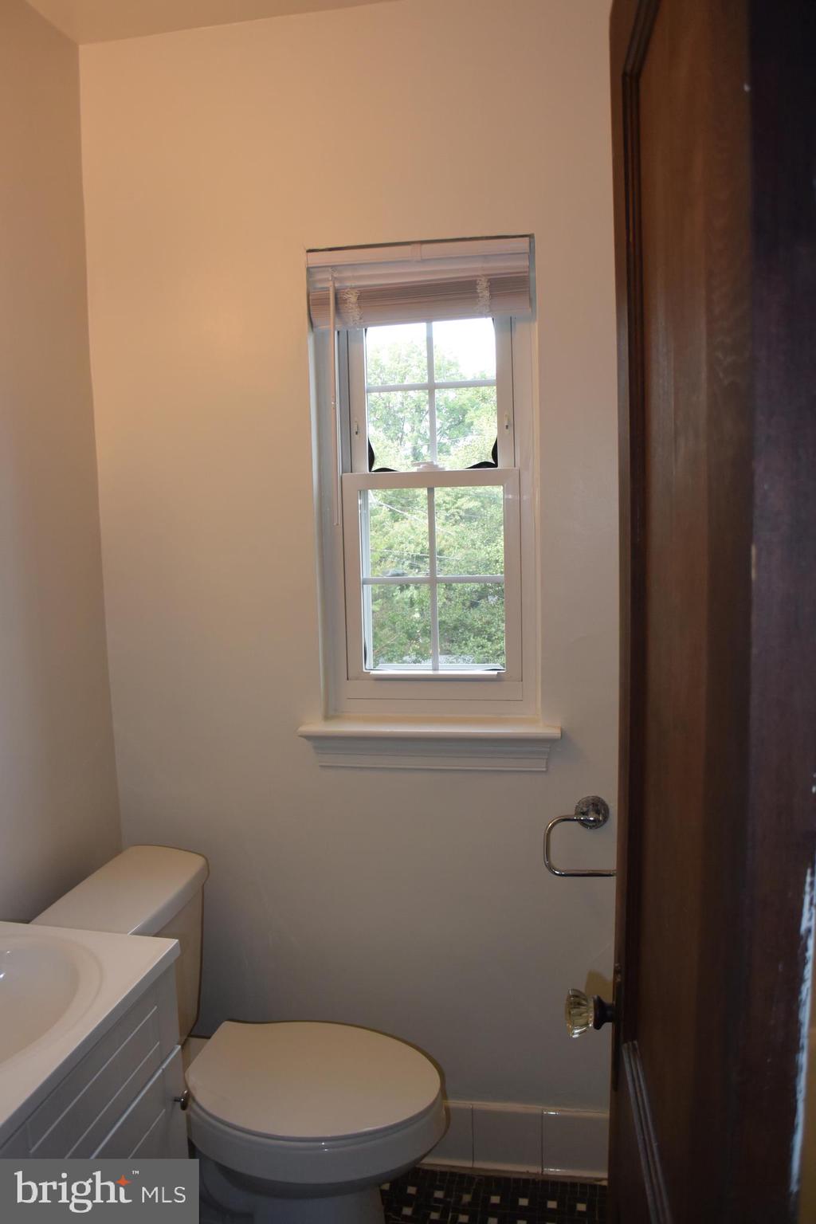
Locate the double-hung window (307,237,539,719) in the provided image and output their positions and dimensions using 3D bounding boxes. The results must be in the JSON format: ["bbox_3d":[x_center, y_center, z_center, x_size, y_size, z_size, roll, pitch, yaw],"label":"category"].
[{"bbox_3d":[0.043,-0.258,1.925,0.460,0.965,0.120,-1,5,11],"label":"double-hung window"}]

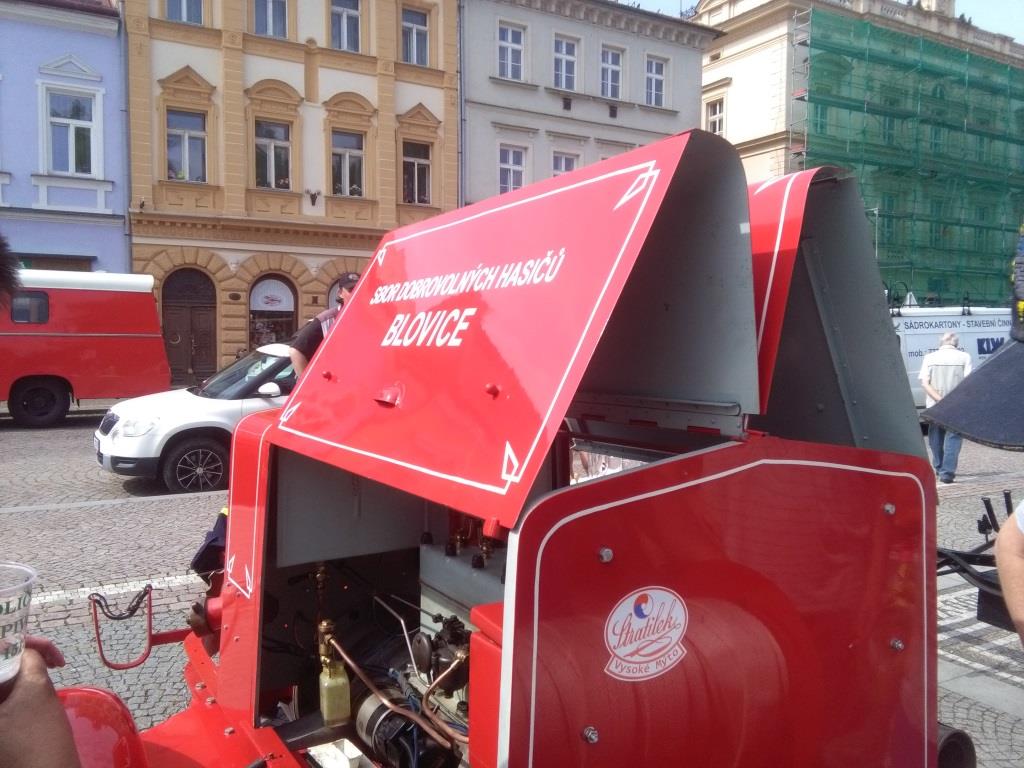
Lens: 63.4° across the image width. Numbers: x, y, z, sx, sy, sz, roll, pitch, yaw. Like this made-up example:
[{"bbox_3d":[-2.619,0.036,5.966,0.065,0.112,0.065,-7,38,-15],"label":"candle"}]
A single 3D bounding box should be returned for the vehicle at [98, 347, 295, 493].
[{"bbox_3d":[-2.712,0.340,10.113,4.220,1.690,1.840,-1,3,-32],"label":"vehicle"}]

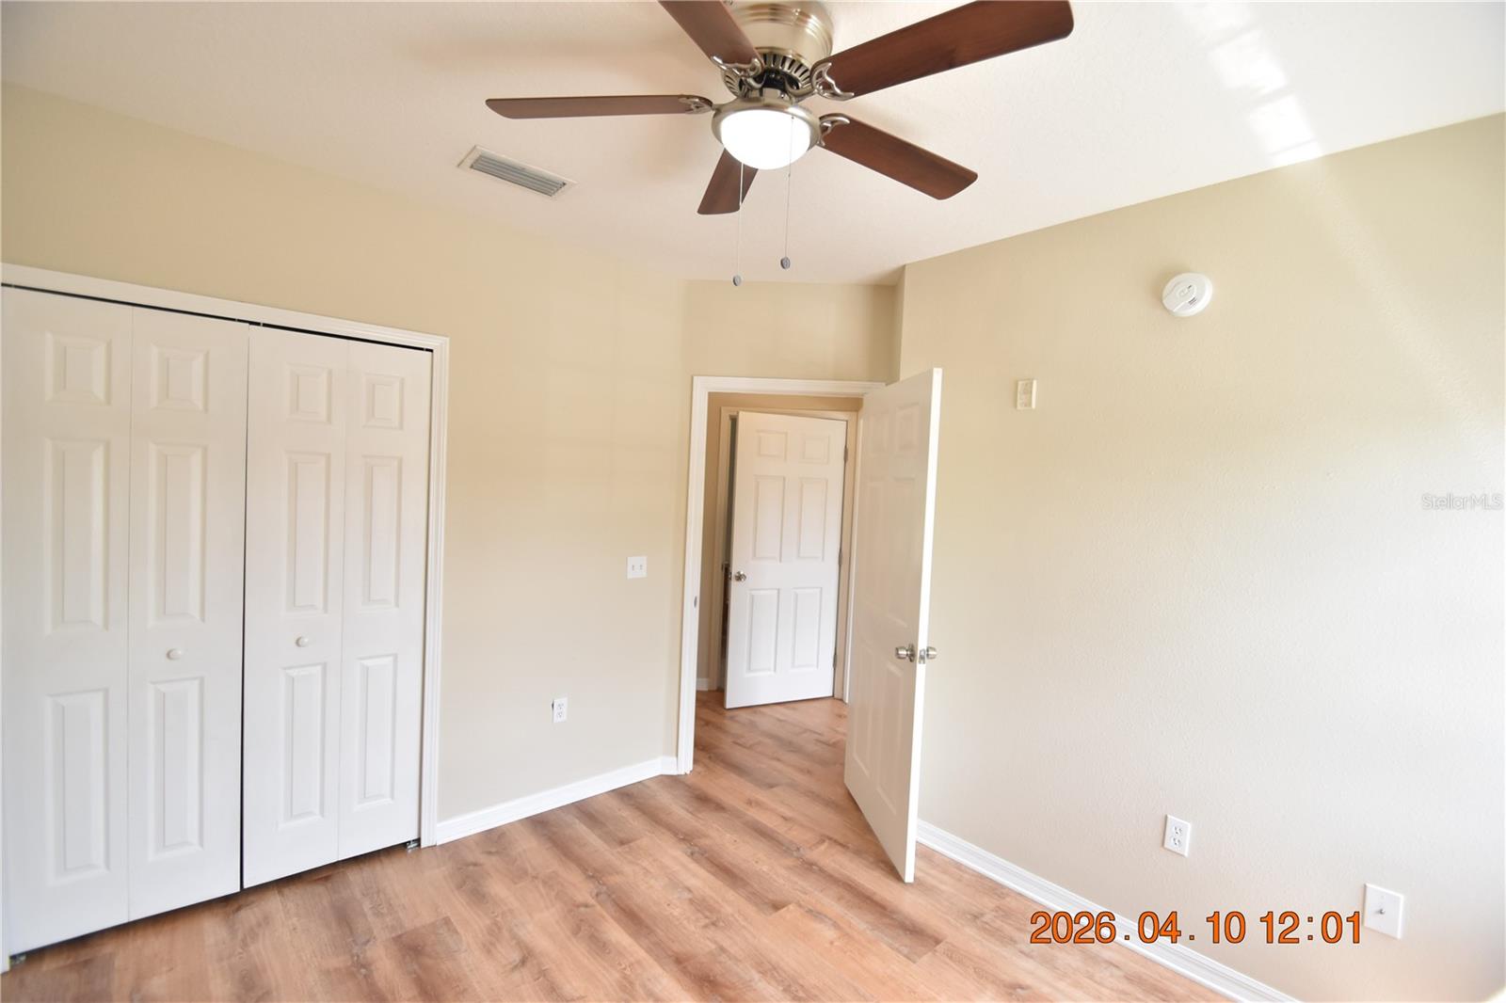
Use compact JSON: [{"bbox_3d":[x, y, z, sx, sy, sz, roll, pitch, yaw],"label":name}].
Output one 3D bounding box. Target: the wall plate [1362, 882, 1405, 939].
[{"bbox_3d":[1.788,1.163,1.779,0.010,0.122,0.076,0,3,-44],"label":"wall plate"}]

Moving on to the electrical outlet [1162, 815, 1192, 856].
[{"bbox_3d":[1.447,1.139,2.138,0.010,0.114,0.070,0,3,-44],"label":"electrical outlet"}]

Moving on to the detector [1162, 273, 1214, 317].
[{"bbox_3d":[1.463,-0.695,2.111,0.045,0.140,0.140,0,3,-44],"label":"detector"}]

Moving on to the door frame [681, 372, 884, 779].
[{"bbox_3d":[0.141,0.424,3.344,0.996,2.117,0.130,3,2,3],"label":"door frame"}]

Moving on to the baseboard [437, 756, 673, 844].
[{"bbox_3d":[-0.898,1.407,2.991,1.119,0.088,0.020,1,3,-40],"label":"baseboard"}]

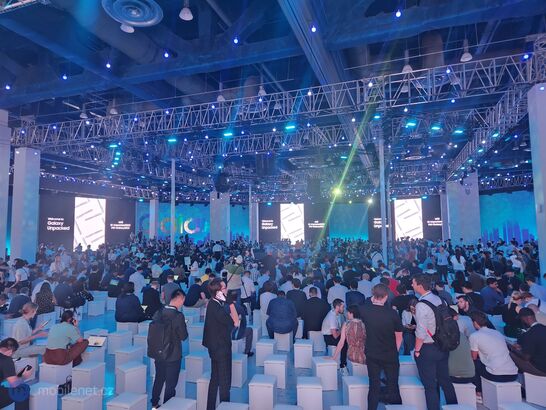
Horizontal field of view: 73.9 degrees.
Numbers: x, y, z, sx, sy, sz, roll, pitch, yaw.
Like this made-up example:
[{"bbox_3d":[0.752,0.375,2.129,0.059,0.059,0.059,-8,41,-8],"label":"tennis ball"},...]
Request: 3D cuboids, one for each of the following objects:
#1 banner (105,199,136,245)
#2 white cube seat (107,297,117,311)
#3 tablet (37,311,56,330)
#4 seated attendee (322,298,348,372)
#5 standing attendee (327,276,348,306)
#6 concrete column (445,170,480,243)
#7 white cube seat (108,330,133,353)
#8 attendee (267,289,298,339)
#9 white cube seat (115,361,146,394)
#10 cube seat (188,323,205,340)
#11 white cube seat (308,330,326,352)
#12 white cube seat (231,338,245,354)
[{"bbox_3d":[-14.029,1.878,33.571,0.200,4.500,2.750,-5,-6,43],"label":"banner"},{"bbox_3d":[-5.454,3.409,12.543,0.341,0.425,0.340,-2,-5,12],"label":"white cube seat"},{"bbox_3d":[-4.057,2.069,6.500,0.300,0.280,0.030,5,-25,-8],"label":"tablet"},{"bbox_3d":[1.159,2.238,6.364,0.600,1.200,0.570,1,-5,-20],"label":"seated attendee"},{"bbox_3d":[1.680,2.542,9.487,0.550,1.320,0.720,-1,-4,5],"label":"standing attendee"},{"bbox_3d":[15.984,0.994,30.412,2.100,7.400,1.700,-2,-5,19],"label":"concrete column"},{"bbox_3d":[-3.332,3.011,7.917,0.341,0.425,0.340,-3,-5,27],"label":"white cube seat"},{"bbox_3d":[0.212,2.359,7.451,0.630,1.170,0.820,-1,-5,4],"label":"attendee"},{"bbox_3d":[-2.289,2.833,5.862,0.340,0.425,0.341,-5,-6,43],"label":"white cube seat"},{"bbox_3d":[-1.586,2.811,7.847,0.310,0.385,0.310,-2,-5,14],"label":"cube seat"},{"bbox_3d":[0.931,2.845,7.689,0.320,0.410,0.320,-1,-5,-1],"label":"white cube seat"},{"bbox_3d":[-0.739,2.812,7.048,0.320,0.410,0.320,-2,-5,21],"label":"white cube seat"}]

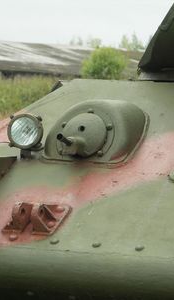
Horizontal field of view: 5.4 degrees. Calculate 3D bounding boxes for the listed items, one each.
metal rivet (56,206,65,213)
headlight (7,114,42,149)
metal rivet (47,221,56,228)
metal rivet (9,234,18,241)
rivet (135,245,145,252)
[{"bbox_3d":[-0.114,0.254,7.955,0.037,0.014,0.037,3,35,31],"label":"metal rivet"},{"bbox_3d":[-0.273,-0.080,8.420,0.157,0.157,0.100,3,5,27],"label":"headlight"},{"bbox_3d":[-0.151,0.316,7.868,0.037,0.014,0.037,-13,30,7],"label":"metal rivet"},{"bbox_3d":[-0.310,0.373,7.904,0.038,0.014,0.038,3,35,31],"label":"metal rivet"},{"bbox_3d":[0.217,0.402,7.588,0.038,0.014,0.038,3,35,31],"label":"rivet"}]

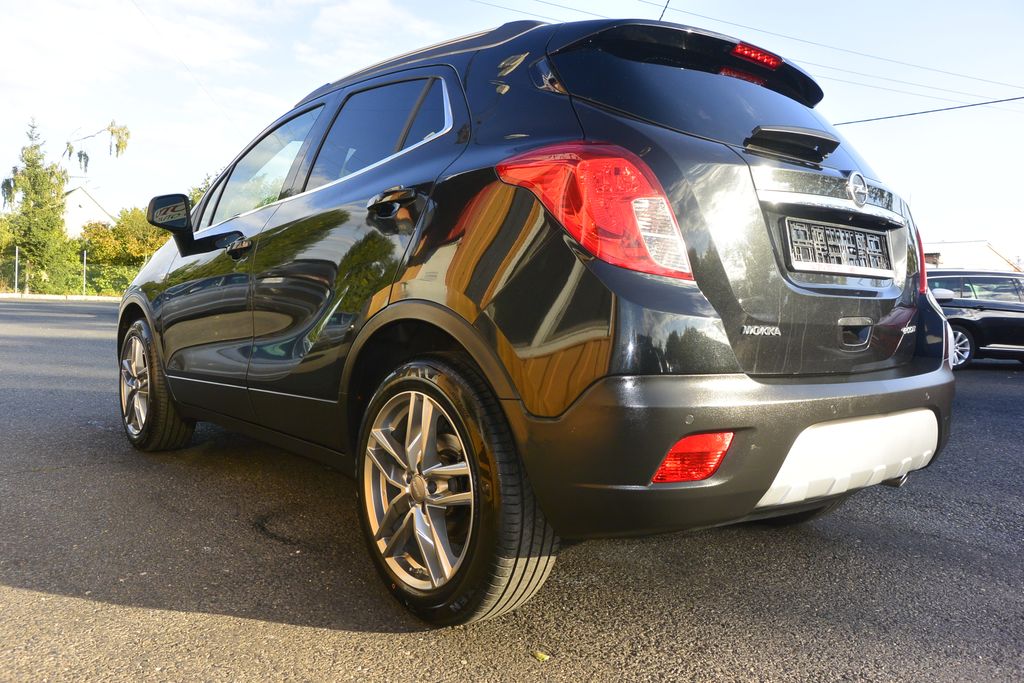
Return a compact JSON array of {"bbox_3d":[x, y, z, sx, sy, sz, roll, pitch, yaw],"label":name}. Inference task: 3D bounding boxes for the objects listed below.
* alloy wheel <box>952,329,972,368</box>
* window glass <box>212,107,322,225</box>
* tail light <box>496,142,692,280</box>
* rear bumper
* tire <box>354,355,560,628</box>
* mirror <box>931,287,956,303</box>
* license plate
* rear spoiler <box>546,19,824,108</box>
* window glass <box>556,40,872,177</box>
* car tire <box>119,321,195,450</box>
[{"bbox_3d":[6.116,0.092,10.678,0.480,0.480,0.180,1,3,-13],"label":"alloy wheel"},{"bbox_3d":[-0.965,-0.660,2.964,0.040,0.400,0.820,20,-9,-40],"label":"window glass"},{"bbox_3d":[0.170,-0.284,1.697,0.280,0.310,0.450,-1,4,-40],"label":"tail light"},{"bbox_3d":[0.785,0.216,2.068,1.760,0.380,0.470,-1,4,-40],"label":"rear bumper"},{"bbox_3d":[-0.168,0.366,2.025,0.222,0.685,0.685,-1,4,-40],"label":"tire"},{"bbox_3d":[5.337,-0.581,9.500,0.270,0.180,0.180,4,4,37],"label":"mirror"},{"bbox_3d":[0.857,-0.233,1.971,0.530,0.130,0.030,-1,-6,-40],"label":"license plate"},{"bbox_3d":[0.606,-0.796,2.251,1.160,0.150,0.320,-1,4,-40],"label":"rear spoiler"},{"bbox_3d":[0.696,-0.602,2.151,1.200,0.440,0.140,-1,-36,-40],"label":"window glass"},{"bbox_3d":[-1.830,0.214,3.960,0.222,0.685,0.685,-1,4,-40],"label":"car tire"}]

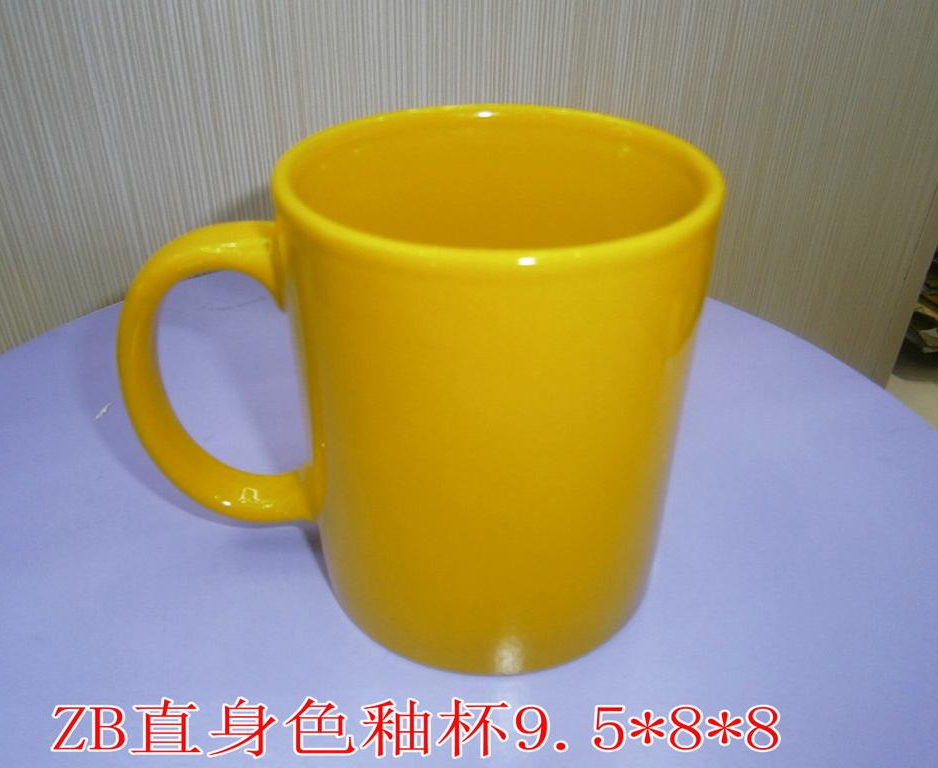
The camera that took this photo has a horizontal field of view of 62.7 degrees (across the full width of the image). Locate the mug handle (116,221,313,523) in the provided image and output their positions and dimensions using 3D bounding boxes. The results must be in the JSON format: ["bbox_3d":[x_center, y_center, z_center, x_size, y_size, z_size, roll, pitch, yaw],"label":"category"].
[{"bbox_3d":[-0.052,0.001,0.161,0.037,0.072,0.013,-4,35,-6],"label":"mug handle"}]

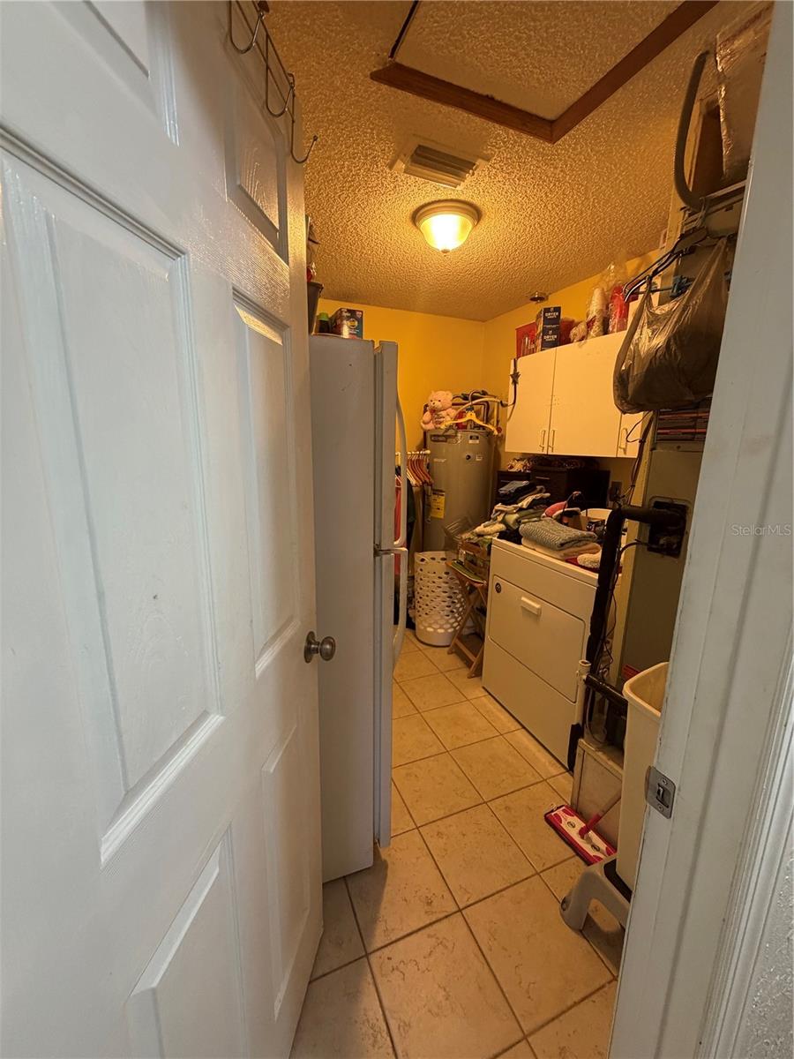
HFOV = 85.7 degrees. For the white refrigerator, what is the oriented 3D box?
[{"bbox_3d":[-0.474,0.288,1.545,0.765,1.725,0.755,-4,13,-23],"label":"white refrigerator"}]

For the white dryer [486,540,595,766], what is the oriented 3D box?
[{"bbox_3d":[1.001,0.538,2.313,0.710,0.950,0.735,-4,13,-23],"label":"white dryer"}]

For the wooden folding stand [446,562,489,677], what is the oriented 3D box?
[{"bbox_3d":[0.593,0.578,2.829,0.400,0.640,0.480,-4,13,-23],"label":"wooden folding stand"}]

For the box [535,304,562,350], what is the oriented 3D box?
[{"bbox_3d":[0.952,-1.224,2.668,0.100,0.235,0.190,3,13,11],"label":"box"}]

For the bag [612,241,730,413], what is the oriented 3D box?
[{"bbox_3d":[0.774,-0.537,1.199,0.210,0.430,0.350,-4,13,-23],"label":"bag"}]

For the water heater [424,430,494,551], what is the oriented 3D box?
[{"bbox_3d":[0.499,-0.019,3.494,0.500,1.520,0.500,3,12,8],"label":"water heater"}]

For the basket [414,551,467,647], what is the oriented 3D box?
[{"bbox_3d":[0.315,0.504,3.193,0.385,0.620,0.385,1,12,0],"label":"basket"}]

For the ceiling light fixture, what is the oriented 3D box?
[{"bbox_3d":[0.218,-1.305,1.898,0.310,0.150,0.310,1,12,0],"label":"ceiling light fixture"}]

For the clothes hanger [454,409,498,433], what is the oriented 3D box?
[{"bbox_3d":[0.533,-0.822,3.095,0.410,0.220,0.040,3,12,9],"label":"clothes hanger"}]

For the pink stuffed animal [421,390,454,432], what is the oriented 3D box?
[{"bbox_3d":[0.307,-0.886,3.183,0.240,0.290,0.200,5,13,17],"label":"pink stuffed animal"}]

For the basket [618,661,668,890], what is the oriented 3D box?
[{"bbox_3d":[0.799,0.731,1.228,0.360,0.575,0.280,-4,13,-23],"label":"basket"}]

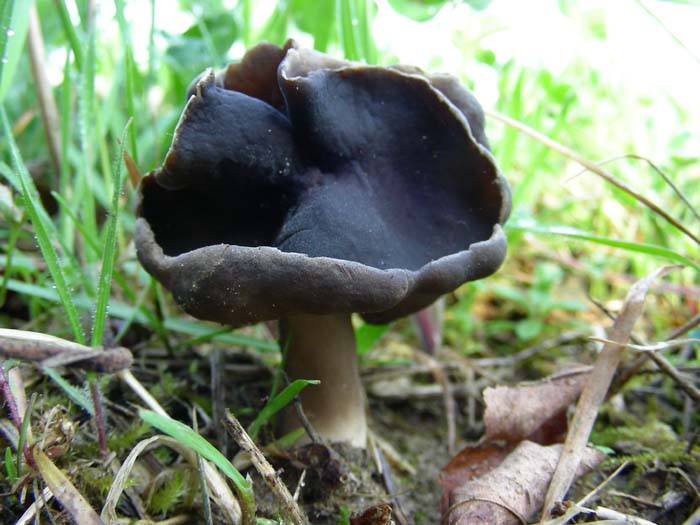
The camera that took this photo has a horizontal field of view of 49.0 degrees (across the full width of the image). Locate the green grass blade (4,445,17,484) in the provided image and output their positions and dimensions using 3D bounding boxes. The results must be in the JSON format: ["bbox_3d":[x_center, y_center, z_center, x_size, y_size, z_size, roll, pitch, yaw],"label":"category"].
[{"bbox_3d":[-0.043,0.026,0.097,0.001,0.005,0.001,-3,12,1],"label":"green grass blade"}]

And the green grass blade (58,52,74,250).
[{"bbox_3d":[-0.061,-0.023,0.165,0.003,0.042,0.003,5,12,-1],"label":"green grass blade"}]

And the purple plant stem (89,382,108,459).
[{"bbox_3d":[-0.034,0.022,0.105,0.001,0.011,0.001,-5,12,1],"label":"purple plant stem"}]

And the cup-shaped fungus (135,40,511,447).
[{"bbox_3d":[-0.003,-0.004,0.106,0.048,0.051,0.044,0,12,0],"label":"cup-shaped fungus"}]

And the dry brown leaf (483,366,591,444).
[{"bbox_3d":[0.027,0.021,0.113,0.014,0.008,0.010,0,12,0],"label":"dry brown leaf"}]

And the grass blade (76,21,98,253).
[{"bbox_3d":[-0.056,-0.025,0.165,0.003,0.049,0.003,5,12,-1],"label":"grass blade"}]

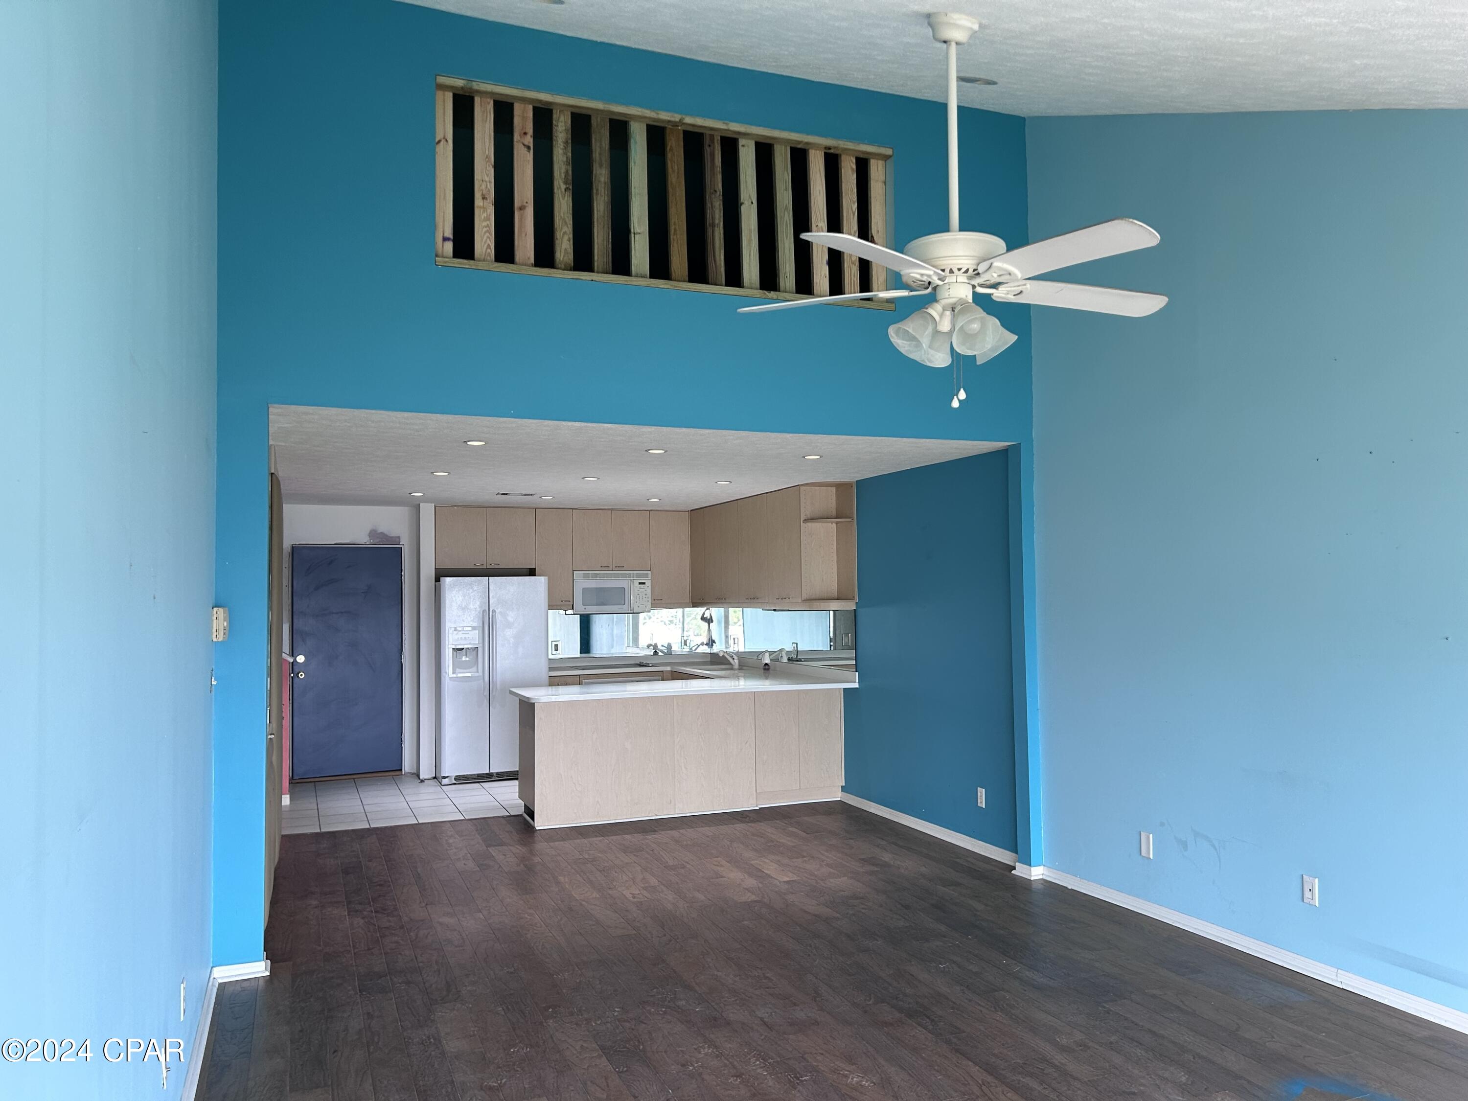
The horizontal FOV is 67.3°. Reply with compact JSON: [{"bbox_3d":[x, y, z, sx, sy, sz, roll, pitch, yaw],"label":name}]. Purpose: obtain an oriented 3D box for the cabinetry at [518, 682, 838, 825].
[{"bbox_3d":[-0.382,1.471,8.246,2.333,0.880,0.615,0,-3,-22],"label":"cabinetry"}]

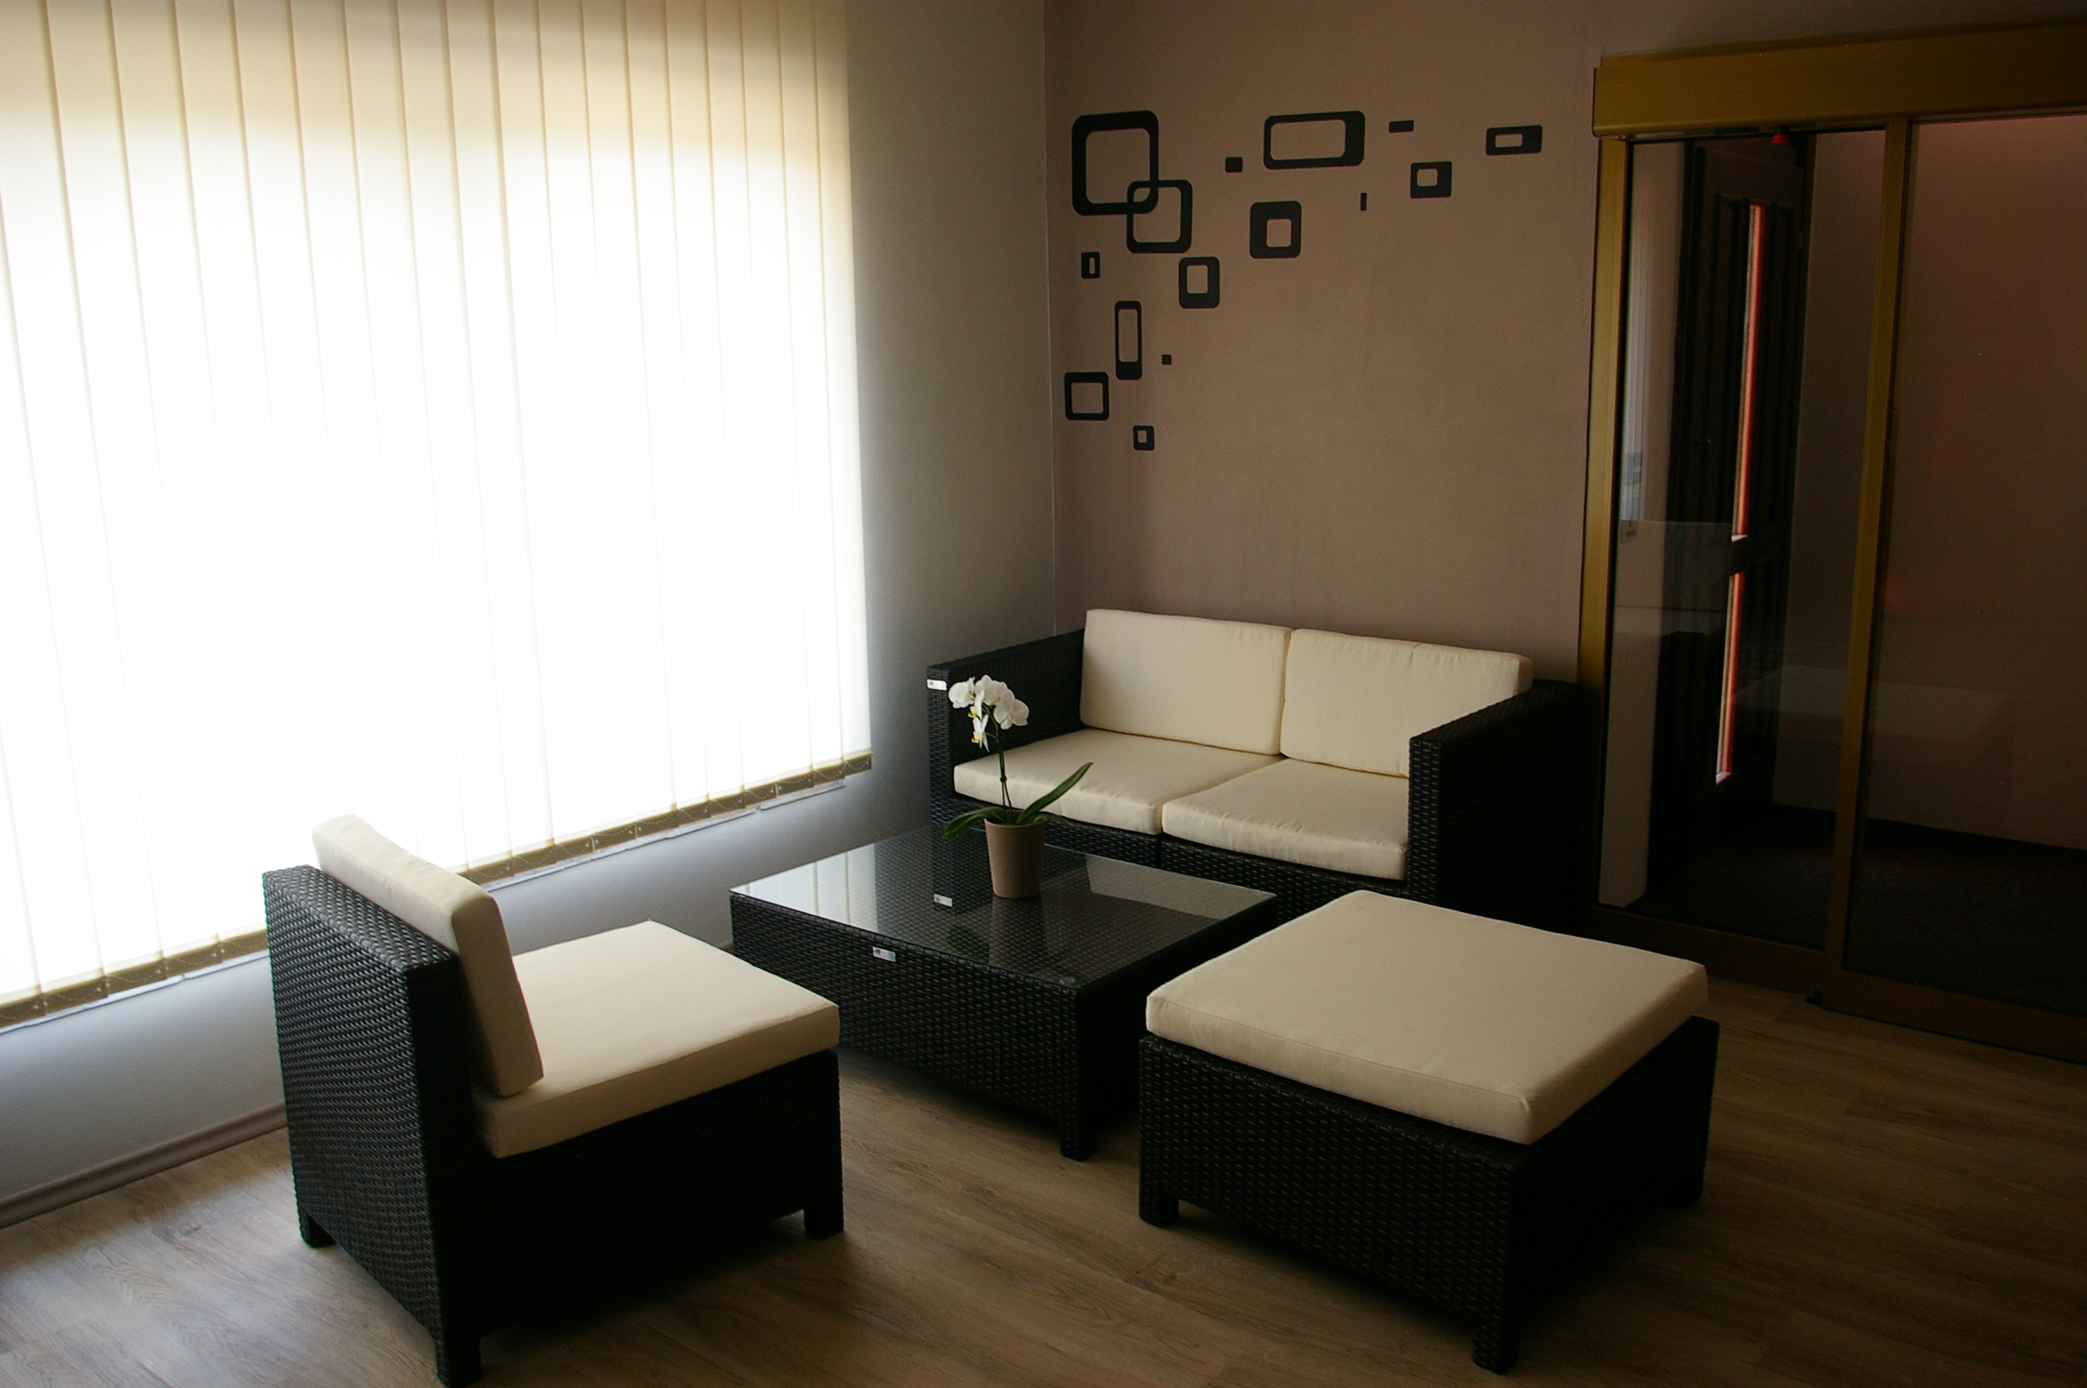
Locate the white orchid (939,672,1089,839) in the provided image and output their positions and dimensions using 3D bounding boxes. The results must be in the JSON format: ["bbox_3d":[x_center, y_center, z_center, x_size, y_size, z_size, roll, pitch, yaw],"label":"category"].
[{"bbox_3d":[-0.057,0.140,3.868,0.339,0.376,0.200,-1,12,-1],"label":"white orchid"}]

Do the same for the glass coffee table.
[{"bbox_3d":[-0.093,0.624,3.957,1.010,0.358,0.715,9,15,39],"label":"glass coffee table"}]

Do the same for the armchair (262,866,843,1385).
[{"bbox_3d":[-0.854,0.605,3.074,0.742,0.775,0.638,-11,15,-40],"label":"armchair"}]

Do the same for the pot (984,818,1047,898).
[{"bbox_3d":[-0.060,0.363,3.914,0.140,0.169,0.140,-1,12,0],"label":"pot"}]

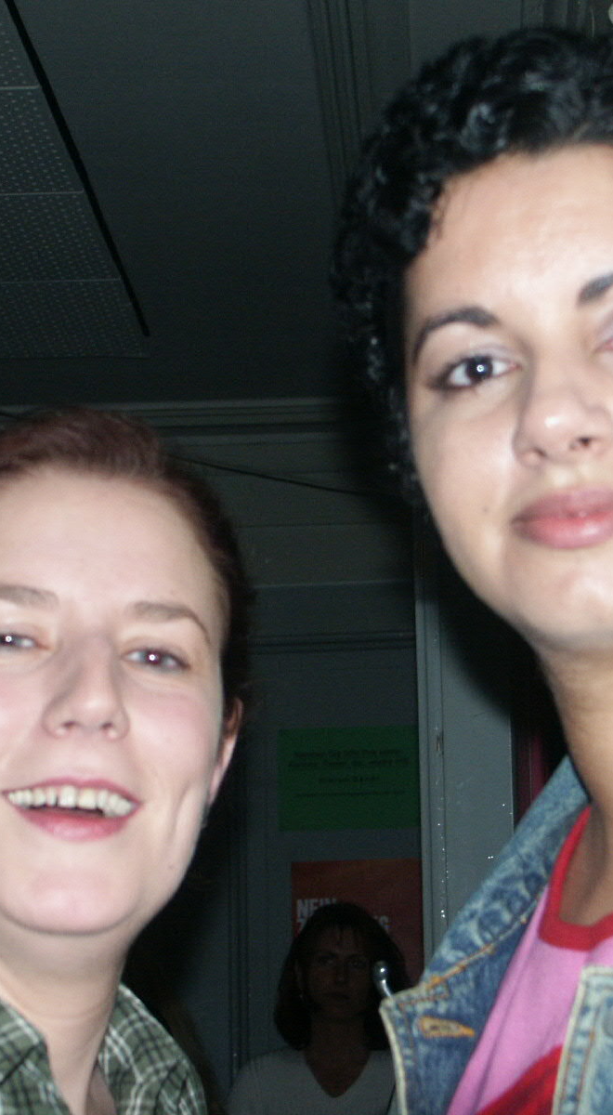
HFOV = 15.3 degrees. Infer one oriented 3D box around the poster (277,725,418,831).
[{"bbox_3d":[0.086,0.459,4.732,0.297,0.210,0.010,-2,-13,7],"label":"poster"}]

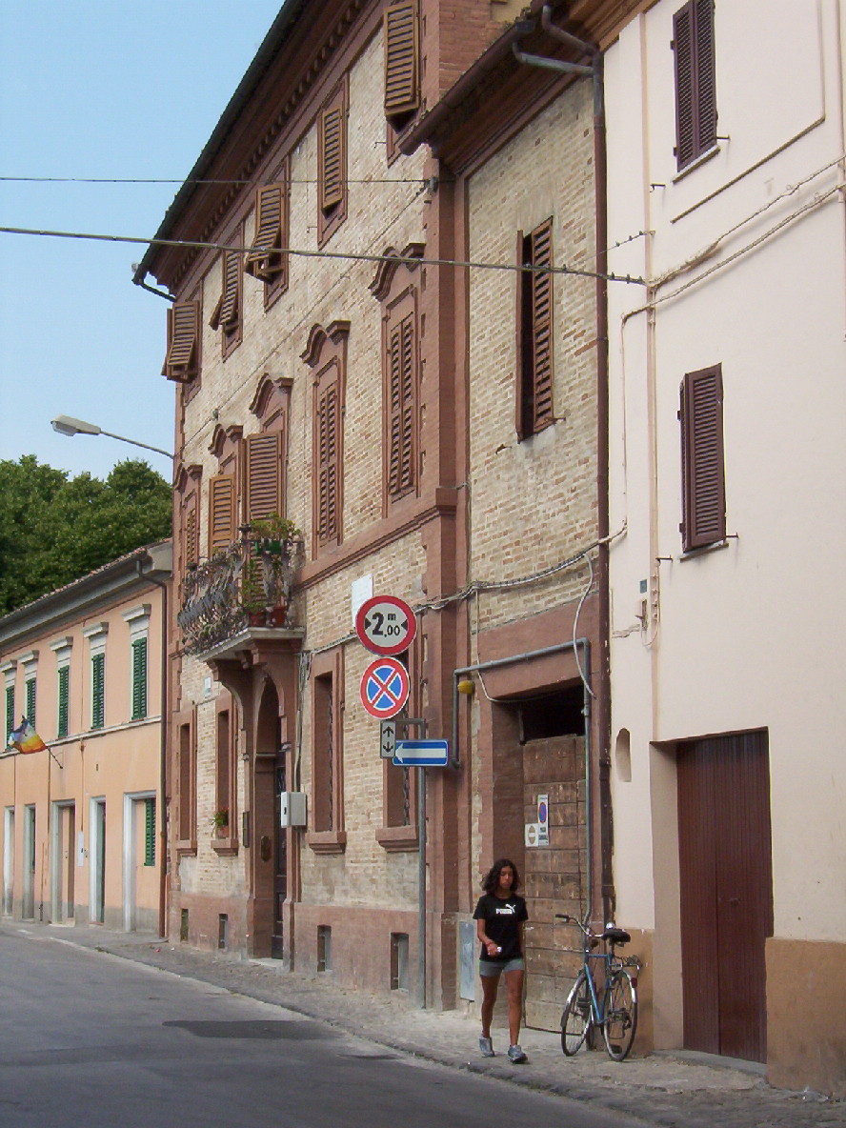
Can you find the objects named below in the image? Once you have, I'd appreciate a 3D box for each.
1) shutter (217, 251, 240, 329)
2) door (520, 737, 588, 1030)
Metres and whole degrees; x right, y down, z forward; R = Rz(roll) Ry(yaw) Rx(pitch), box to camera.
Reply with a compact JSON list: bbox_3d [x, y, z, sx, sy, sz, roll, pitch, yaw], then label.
[{"bbox_3d":[-2.934,-4.144,31.453,0.120,1.240,0.460,6,-10,-33],"label":"shutter"},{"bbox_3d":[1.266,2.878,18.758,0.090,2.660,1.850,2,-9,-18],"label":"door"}]

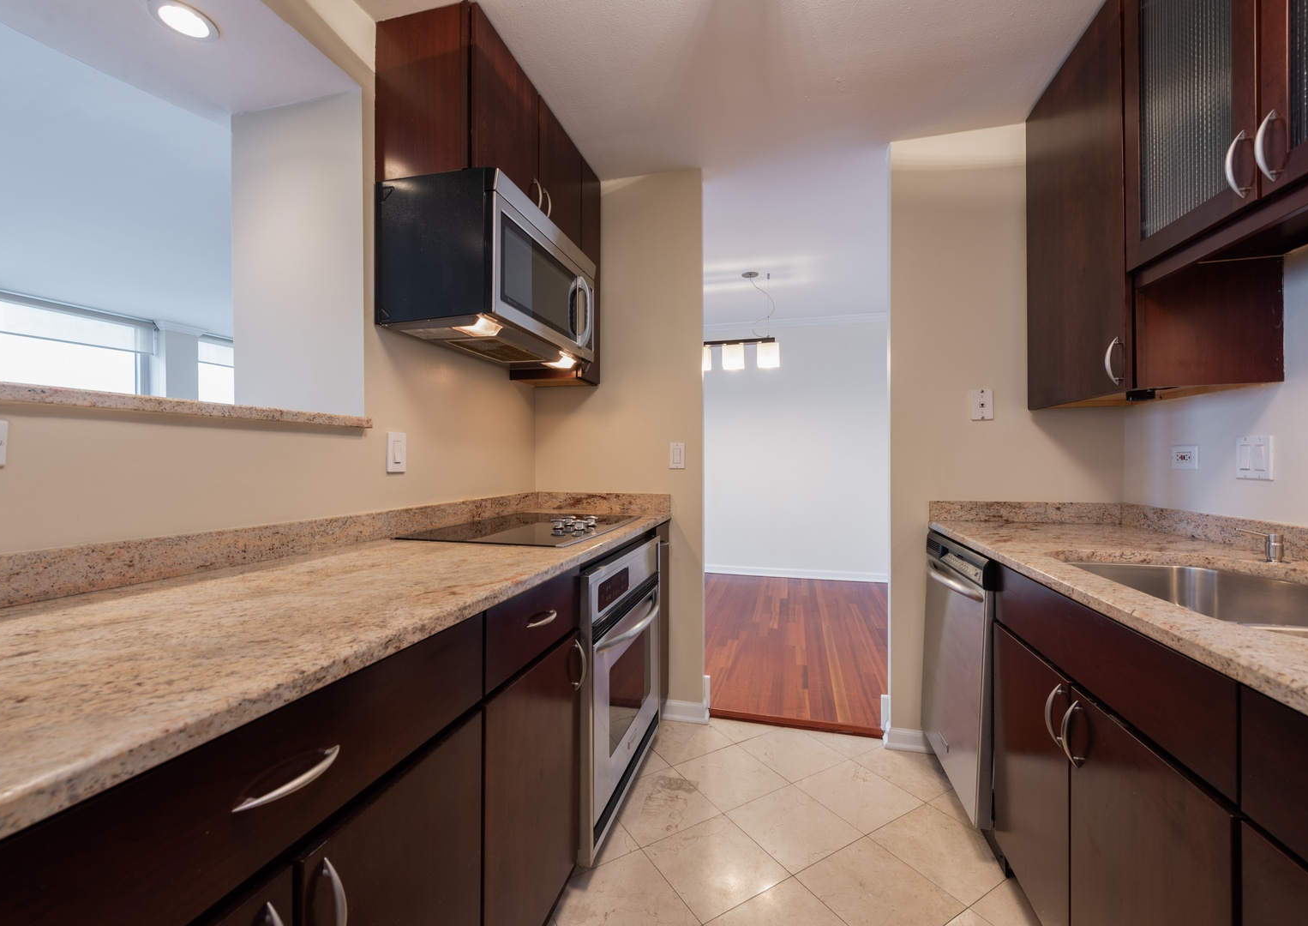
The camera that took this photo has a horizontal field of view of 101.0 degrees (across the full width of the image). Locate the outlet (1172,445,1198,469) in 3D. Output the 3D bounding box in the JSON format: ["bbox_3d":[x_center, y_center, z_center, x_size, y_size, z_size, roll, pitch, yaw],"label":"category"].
[{"bbox_3d":[1.643,-0.018,1.678,0.011,0.071,0.115,0,0,14],"label":"outlet"}]

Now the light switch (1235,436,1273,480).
[{"bbox_3d":[1.577,-0.012,1.425,0.012,0.114,0.117,0,0,14],"label":"light switch"}]

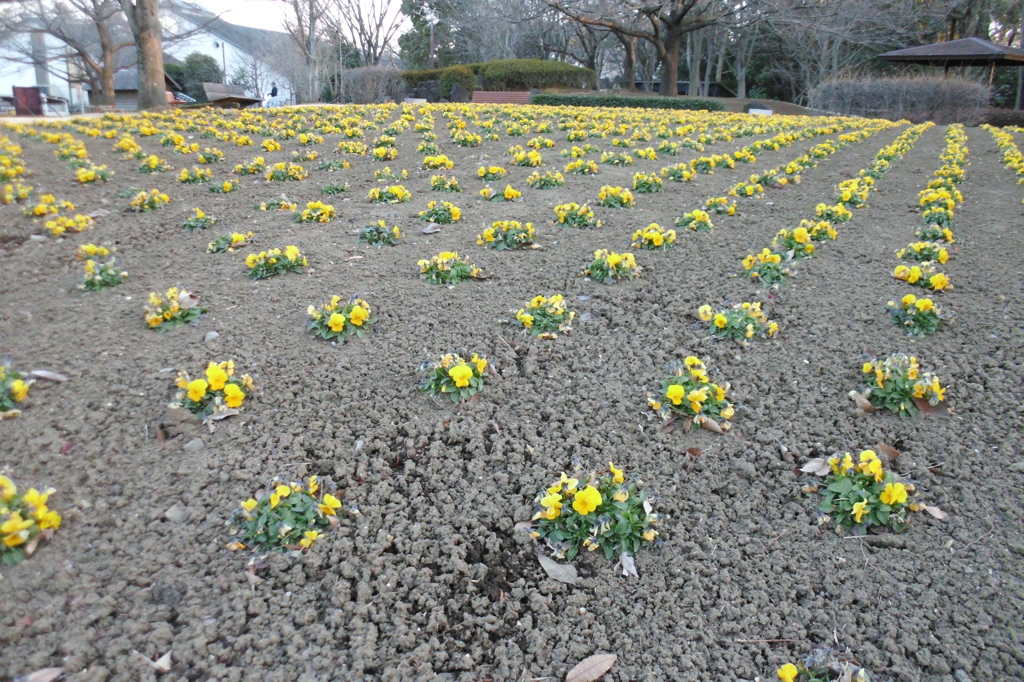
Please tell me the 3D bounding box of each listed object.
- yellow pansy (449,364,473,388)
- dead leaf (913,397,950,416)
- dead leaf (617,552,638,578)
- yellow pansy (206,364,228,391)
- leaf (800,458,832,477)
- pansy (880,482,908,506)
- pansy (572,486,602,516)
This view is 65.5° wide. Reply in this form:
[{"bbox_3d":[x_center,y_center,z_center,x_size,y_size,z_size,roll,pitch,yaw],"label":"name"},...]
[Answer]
[{"bbox_3d":[-0.136,0.091,2.097,0.063,0.059,0.024,0,9,-4],"label":"yellow pansy"},{"bbox_3d":[0.947,0.148,1.785,0.088,0.015,0.050,21,33,35],"label":"dead leaf"},{"bbox_3d":[0.232,0.447,1.587,0.032,0.025,0.054,-3,24,-10],"label":"dead leaf"},{"bbox_3d":[-0.635,0.076,1.715,0.047,0.053,0.020,-8,1,-28],"label":"yellow pansy"},{"bbox_3d":[0.605,0.249,1.573,0.042,0.016,0.072,23,34,37],"label":"leaf"},{"bbox_3d":[0.672,0.270,1.397,0.020,0.046,0.047,13,3,-43],"label":"pansy"},{"bbox_3d":[0.129,0.273,1.354,0.049,0.050,0.020,5,-5,17],"label":"pansy"}]

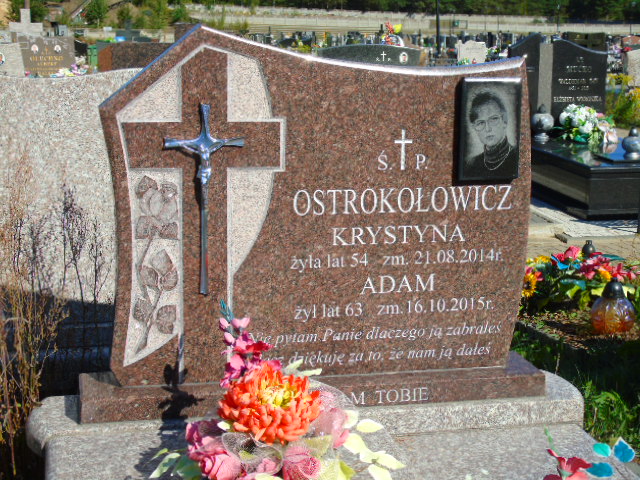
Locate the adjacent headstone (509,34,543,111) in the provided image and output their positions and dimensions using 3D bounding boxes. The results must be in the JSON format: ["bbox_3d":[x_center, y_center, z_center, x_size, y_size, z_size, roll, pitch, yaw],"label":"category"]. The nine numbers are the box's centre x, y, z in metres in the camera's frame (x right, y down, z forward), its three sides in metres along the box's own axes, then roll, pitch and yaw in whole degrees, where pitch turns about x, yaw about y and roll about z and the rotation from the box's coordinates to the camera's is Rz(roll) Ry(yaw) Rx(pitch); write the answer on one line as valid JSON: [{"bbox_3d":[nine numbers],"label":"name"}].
[{"bbox_3d":[1.871,-1.430,10.592,0.300,0.954,0.080,-2,11,-12],"label":"adjacent headstone"}]

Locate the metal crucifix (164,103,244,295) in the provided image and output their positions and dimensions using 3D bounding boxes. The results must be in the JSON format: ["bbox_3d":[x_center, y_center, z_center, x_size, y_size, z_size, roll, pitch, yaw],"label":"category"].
[{"bbox_3d":[-0.298,-0.107,2.956,0.204,0.498,0.045,-2,11,-12],"label":"metal crucifix"}]

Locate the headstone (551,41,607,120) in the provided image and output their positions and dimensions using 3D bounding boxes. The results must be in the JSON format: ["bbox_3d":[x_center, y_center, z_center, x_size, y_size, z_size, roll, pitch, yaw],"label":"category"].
[{"bbox_3d":[2.399,-1.418,10.713,0.539,0.902,0.080,-2,11,-12],"label":"headstone"}]

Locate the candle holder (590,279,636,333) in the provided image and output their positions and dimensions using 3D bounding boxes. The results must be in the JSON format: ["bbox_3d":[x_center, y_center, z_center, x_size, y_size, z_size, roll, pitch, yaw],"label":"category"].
[{"bbox_3d":[1.198,0.278,4.680,0.180,0.215,0.180,-2,11,-12],"label":"candle holder"}]

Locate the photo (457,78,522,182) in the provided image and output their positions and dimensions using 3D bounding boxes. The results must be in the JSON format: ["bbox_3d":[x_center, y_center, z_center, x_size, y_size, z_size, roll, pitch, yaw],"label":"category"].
[{"bbox_3d":[0.462,-0.298,3.103,0.170,0.277,0.025,-2,11,-12],"label":"photo"}]

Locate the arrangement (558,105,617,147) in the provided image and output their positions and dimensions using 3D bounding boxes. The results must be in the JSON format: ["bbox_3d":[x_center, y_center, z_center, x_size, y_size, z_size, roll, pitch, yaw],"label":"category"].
[{"bbox_3d":[2.463,-1.075,10.550,0.470,0.350,0.340,-2,11,-12],"label":"arrangement"}]

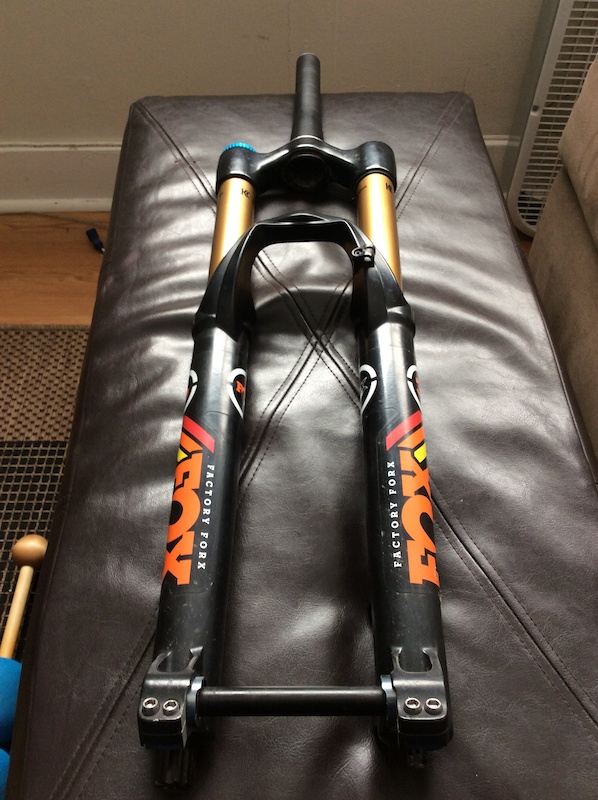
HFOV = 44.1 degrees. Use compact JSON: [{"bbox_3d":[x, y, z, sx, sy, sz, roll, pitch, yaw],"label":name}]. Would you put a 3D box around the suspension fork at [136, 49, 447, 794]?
[{"bbox_3d":[0.004,-0.099,0.622,0.178,0.097,0.762,-1,53,3],"label":"suspension fork"}]

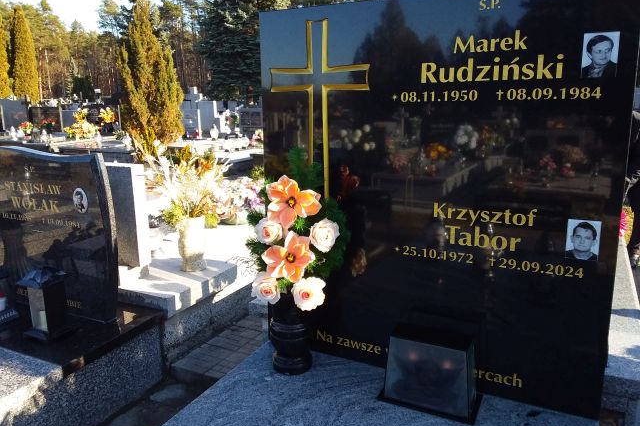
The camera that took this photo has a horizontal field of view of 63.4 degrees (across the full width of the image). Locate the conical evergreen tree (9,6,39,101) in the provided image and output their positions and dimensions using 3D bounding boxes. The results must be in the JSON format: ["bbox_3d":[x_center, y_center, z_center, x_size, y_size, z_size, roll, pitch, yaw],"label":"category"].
[{"bbox_3d":[-12.557,-6.056,22.000,1.150,5.400,1.150,-6,13,-28],"label":"conical evergreen tree"}]

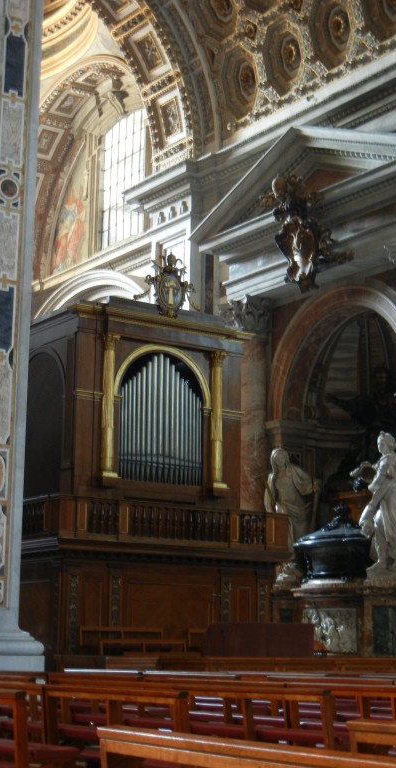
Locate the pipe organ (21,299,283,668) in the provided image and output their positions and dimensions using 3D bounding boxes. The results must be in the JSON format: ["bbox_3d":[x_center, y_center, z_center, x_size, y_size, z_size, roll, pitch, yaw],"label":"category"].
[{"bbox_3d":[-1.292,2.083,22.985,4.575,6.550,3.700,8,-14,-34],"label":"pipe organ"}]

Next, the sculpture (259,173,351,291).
[{"bbox_3d":[2.503,-3.734,32.390,1.150,2.850,2.500,8,-14,-34],"label":"sculpture"}]

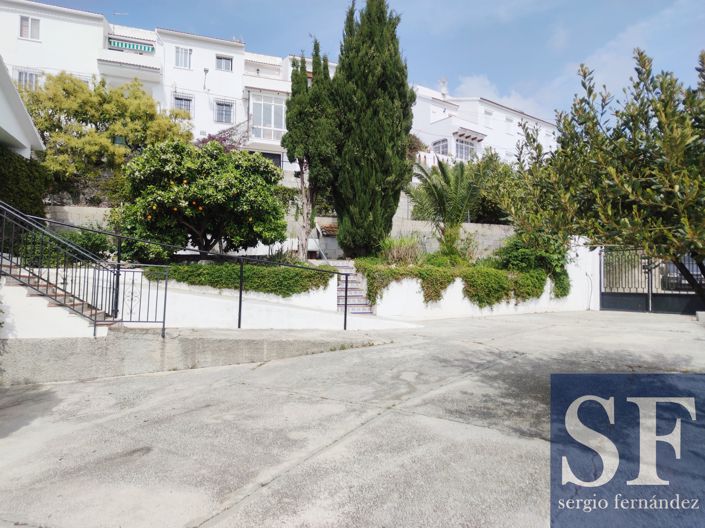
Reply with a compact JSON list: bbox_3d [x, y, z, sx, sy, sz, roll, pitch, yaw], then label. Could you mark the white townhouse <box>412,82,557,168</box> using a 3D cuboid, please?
[{"bbox_3d":[11.288,-11.182,42.288,13.000,7.200,8.500,2,-2,-37],"label":"white townhouse"}]

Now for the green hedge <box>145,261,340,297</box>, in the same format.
[{"bbox_3d":[-2.473,0.415,11.643,4.200,0.850,0.750,1,-1,-17],"label":"green hedge"}]

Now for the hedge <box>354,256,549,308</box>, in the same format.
[{"bbox_3d":[2.826,0.522,13.492,5.500,1.250,1.000,1,-1,-19],"label":"hedge"}]

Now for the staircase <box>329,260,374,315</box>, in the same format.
[{"bbox_3d":[-0.205,0.596,12.989,1.100,1.450,2.200,1,-1,-16],"label":"staircase"}]

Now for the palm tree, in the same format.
[{"bbox_3d":[2.853,-1.606,15.244,2.100,2.800,2.100,0,-1,0],"label":"palm tree"}]

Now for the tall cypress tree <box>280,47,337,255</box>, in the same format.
[{"bbox_3d":[-1.243,-3.412,14.287,1.450,6.300,1.450,1,-1,-18],"label":"tall cypress tree"}]

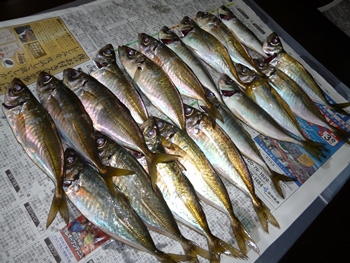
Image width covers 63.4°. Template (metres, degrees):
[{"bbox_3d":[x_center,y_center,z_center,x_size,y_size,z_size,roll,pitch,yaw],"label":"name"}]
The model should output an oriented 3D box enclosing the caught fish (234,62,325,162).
[{"bbox_3d":[0.141,-0.030,0.391,0.042,0.024,0.174,-31,72,-25],"label":"caught fish"}]

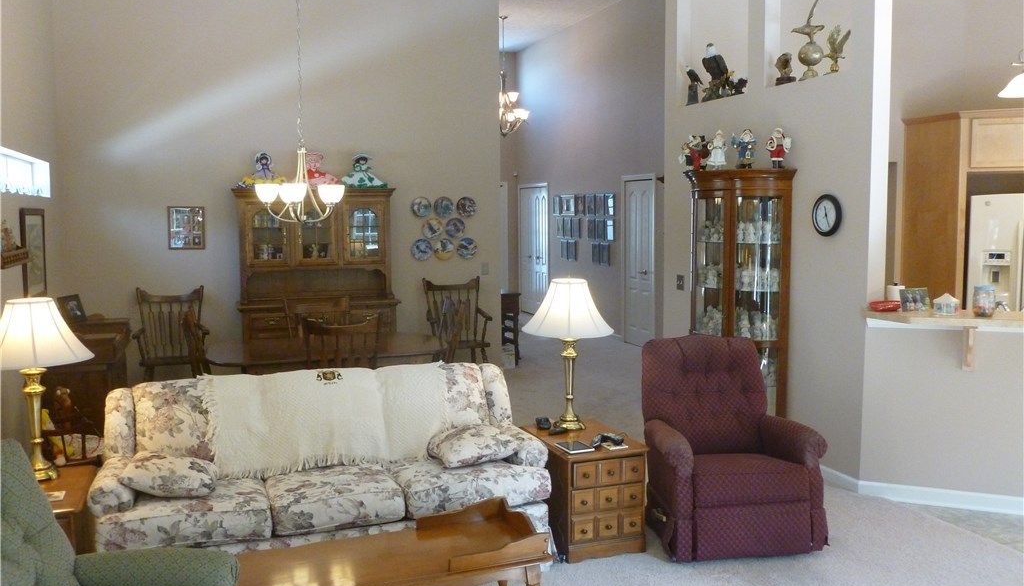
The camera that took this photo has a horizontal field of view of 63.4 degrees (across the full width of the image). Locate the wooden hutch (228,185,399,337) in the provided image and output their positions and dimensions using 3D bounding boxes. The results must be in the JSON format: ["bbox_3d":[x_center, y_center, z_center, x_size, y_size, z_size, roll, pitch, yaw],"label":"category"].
[{"bbox_3d":[-1.774,0.011,7.566,1.450,1.910,0.480,-3,6,-20],"label":"wooden hutch"}]

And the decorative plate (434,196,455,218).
[{"bbox_3d":[-0.664,-0.848,8.143,0.210,0.210,0.025,-3,6,-20],"label":"decorative plate"}]

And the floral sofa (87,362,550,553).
[{"bbox_3d":[-0.894,0.847,3.978,1.950,0.860,0.920,-2,5,-16],"label":"floral sofa"}]

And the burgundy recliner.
[{"bbox_3d":[1.087,0.745,4.367,0.800,0.970,0.880,-1,6,-8],"label":"burgundy recliner"}]

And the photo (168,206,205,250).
[{"bbox_3d":[-2.886,-0.577,7.349,0.295,0.375,0.030,-3,6,-20],"label":"photo"}]

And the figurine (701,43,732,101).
[{"bbox_3d":[1.509,-1.637,6.128,0.180,0.440,0.240,-4,6,-32],"label":"figurine"}]

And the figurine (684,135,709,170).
[{"bbox_3d":[1.227,-0.936,5.538,0.150,0.245,0.150,4,7,40],"label":"figurine"}]

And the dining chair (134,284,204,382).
[{"bbox_3d":[-2.886,0.489,7.056,0.610,1.060,0.580,-3,6,-20],"label":"dining chair"}]

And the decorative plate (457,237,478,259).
[{"bbox_3d":[-0.443,-0.445,8.280,0.208,0.208,0.025,-3,6,-20],"label":"decorative plate"}]

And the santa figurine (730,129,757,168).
[{"bbox_3d":[1.561,-0.968,5.586,0.185,0.285,0.120,3,7,27],"label":"santa figurine"}]

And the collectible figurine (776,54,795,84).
[{"bbox_3d":[1.829,-1.497,5.559,0.145,0.220,0.130,0,6,9],"label":"collectible figurine"}]

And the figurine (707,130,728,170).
[{"bbox_3d":[1.457,-1.012,5.872,0.160,0.290,0.125,2,6,25],"label":"figurine"}]

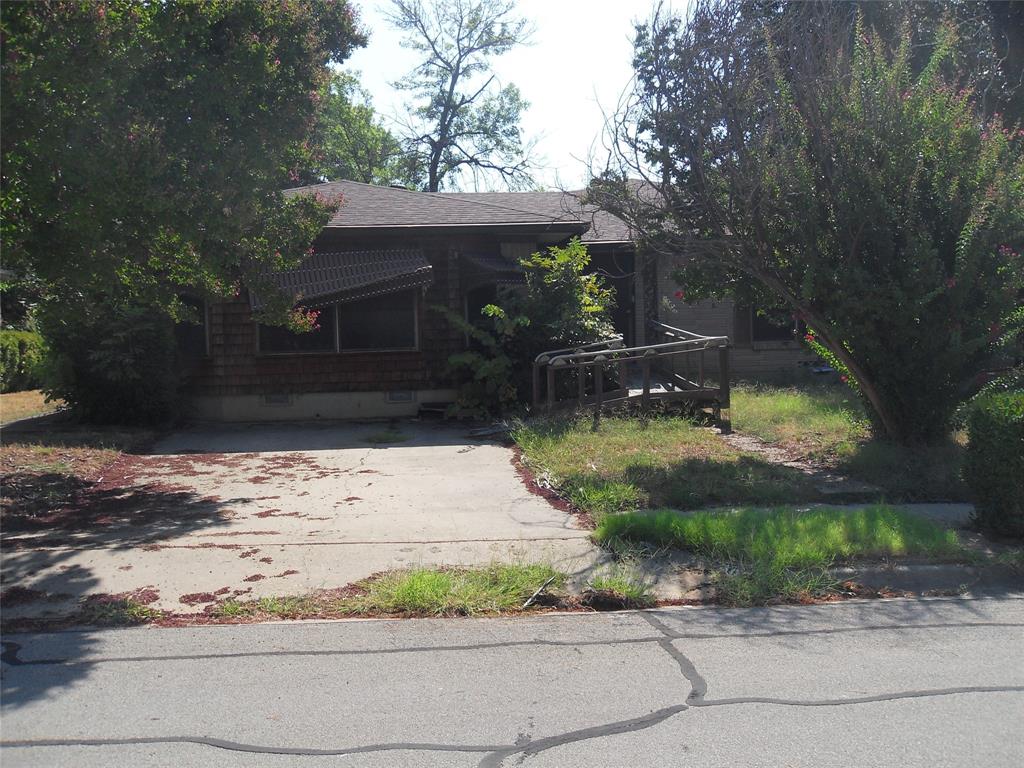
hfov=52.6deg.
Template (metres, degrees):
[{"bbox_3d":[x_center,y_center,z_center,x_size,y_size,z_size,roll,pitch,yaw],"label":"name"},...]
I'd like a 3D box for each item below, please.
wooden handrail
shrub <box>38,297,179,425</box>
[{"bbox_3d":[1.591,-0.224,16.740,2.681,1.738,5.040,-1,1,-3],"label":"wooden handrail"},{"bbox_3d":[-6.609,-0.353,17.000,2.200,2.080,2.000,-1,1,-3],"label":"shrub"}]

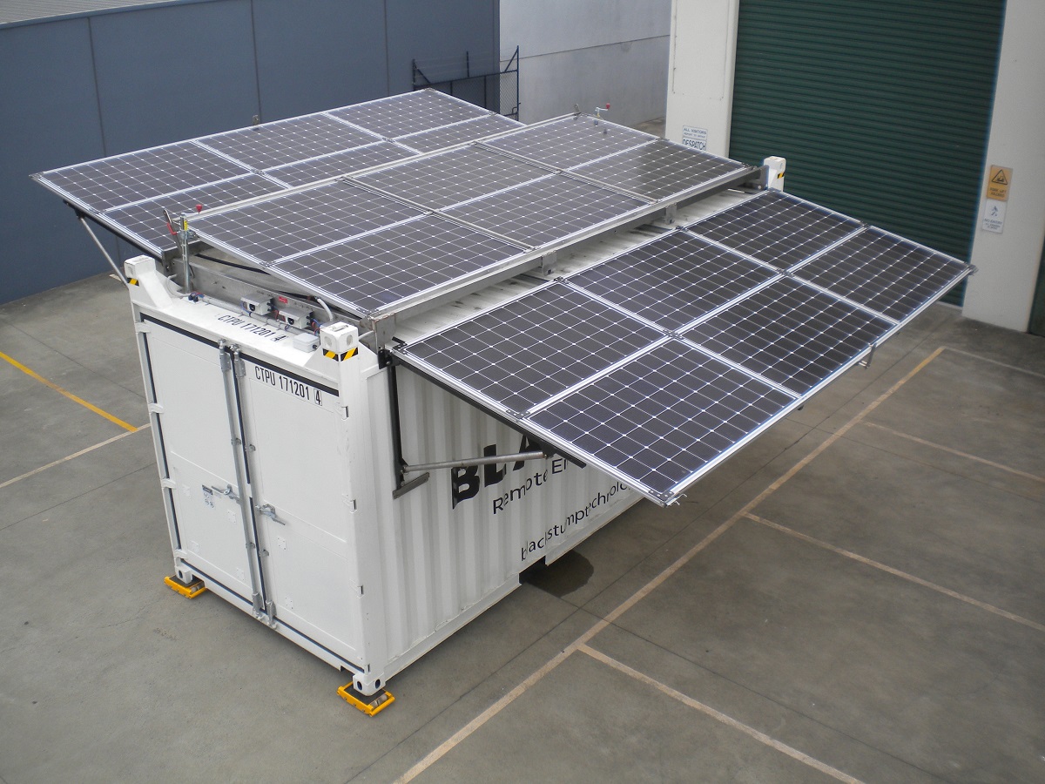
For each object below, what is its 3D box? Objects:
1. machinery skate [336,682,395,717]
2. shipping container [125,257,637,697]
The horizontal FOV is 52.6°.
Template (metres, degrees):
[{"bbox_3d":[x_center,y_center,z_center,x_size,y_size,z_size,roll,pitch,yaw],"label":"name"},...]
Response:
[{"bbox_3d":[-1.173,2.282,7.939,0.370,0.095,0.235,19,31,35],"label":"machinery skate"},{"bbox_3d":[-0.156,-0.373,10.051,2.438,2.896,6.058,19,31,35],"label":"shipping container"}]

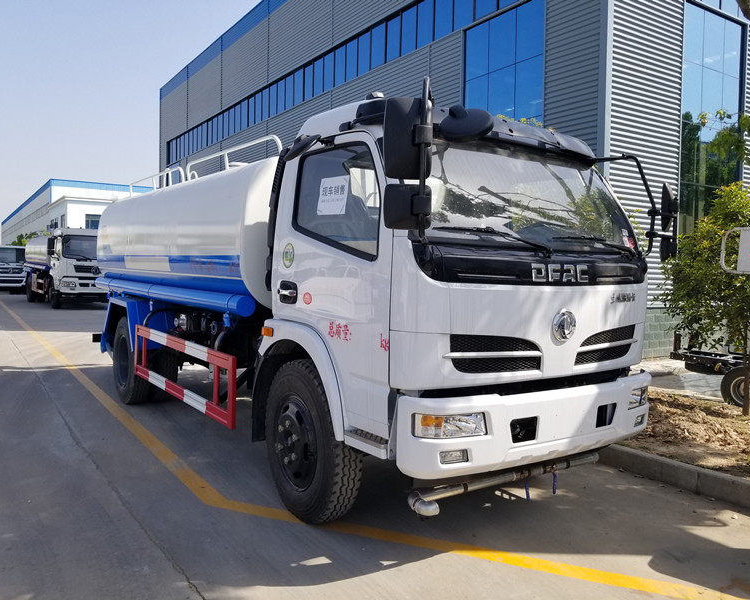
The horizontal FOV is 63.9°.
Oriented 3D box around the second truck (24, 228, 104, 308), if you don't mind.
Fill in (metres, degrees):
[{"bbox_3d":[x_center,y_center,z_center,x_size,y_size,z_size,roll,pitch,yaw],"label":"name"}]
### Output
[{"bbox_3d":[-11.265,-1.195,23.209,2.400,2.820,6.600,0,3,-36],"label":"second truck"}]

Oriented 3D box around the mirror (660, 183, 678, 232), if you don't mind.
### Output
[{"bbox_3d":[2.044,-0.644,4.184,0.085,0.350,0.200,4,3,34],"label":"mirror"}]

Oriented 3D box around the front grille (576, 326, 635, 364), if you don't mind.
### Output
[{"bbox_3d":[1.427,0.285,3.743,0.670,0.235,0.080,0,3,-39],"label":"front grille"}]

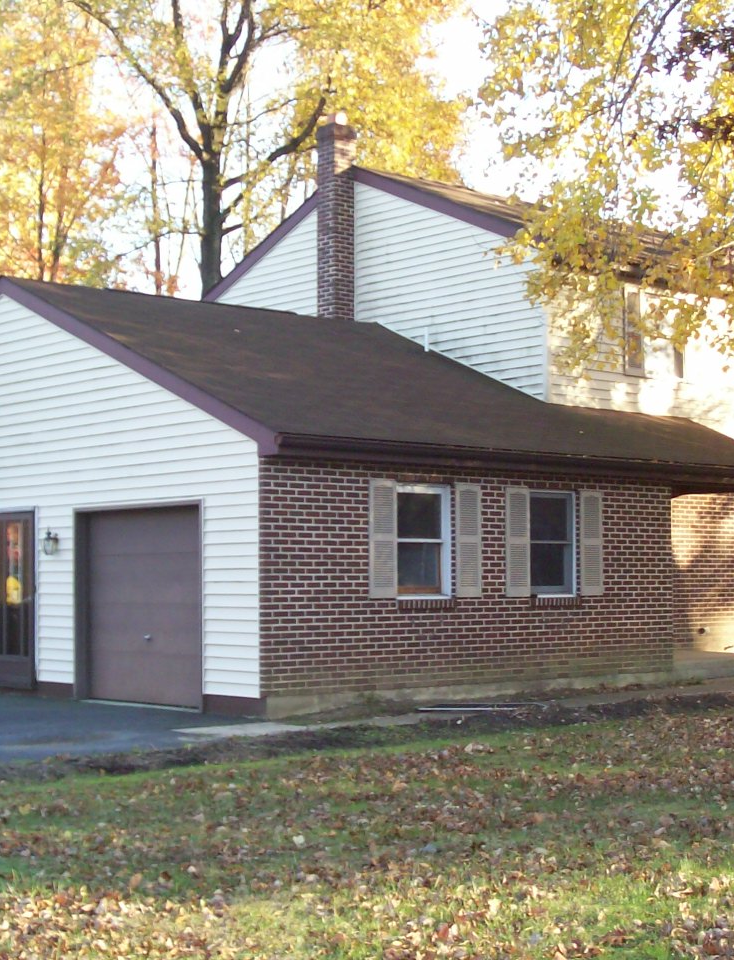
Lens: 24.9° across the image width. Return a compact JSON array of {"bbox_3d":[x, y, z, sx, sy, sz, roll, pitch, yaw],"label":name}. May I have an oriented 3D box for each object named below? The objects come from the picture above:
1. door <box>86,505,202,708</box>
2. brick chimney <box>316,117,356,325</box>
[{"bbox_3d":[-2.366,1.387,17.902,0.100,2.090,2.200,3,-5,-42],"label":"door"},{"bbox_3d":[-0.452,-3.706,24.525,0.420,3.280,0.430,3,-5,-42],"label":"brick chimney"}]

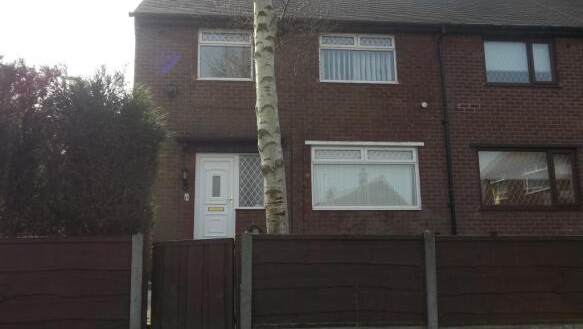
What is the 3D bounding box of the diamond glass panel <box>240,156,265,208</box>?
[{"bbox_3d":[-0.848,0.339,9.639,0.545,1.110,0.060,0,-9,-5],"label":"diamond glass panel"}]

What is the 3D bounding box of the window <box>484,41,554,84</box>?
[{"bbox_3d":[4.988,-2.219,9.933,1.611,0.996,0.100,0,-9,-5],"label":"window"}]

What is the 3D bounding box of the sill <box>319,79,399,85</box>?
[{"bbox_3d":[1.411,-1.718,9.474,1.739,0.055,0.120,0,-9,-5],"label":"sill"}]

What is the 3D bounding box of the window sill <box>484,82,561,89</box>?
[{"bbox_3d":[5.017,-1.696,9.797,1.710,0.091,0.120,0,-9,-5],"label":"window sill"}]

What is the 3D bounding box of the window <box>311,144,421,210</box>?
[{"bbox_3d":[1.505,0.280,9.200,2.224,1.262,0.100,0,-9,-5],"label":"window"}]

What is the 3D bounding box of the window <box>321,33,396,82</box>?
[{"bbox_3d":[1.409,-2.241,9.613,1.654,1.073,0.100,0,-9,-5],"label":"window"}]

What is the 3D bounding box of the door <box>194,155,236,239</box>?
[{"bbox_3d":[-1.578,0.789,9.497,0.850,2.030,0.080,0,-9,-5],"label":"door"}]

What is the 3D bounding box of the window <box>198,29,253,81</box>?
[{"bbox_3d":[-1.363,-2.260,9.365,1.106,1.081,0.100,0,-9,-5],"label":"window"}]

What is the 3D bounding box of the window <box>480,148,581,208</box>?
[{"bbox_3d":[4.982,0.301,9.511,2.192,1.237,0.100,0,-9,-5],"label":"window"}]

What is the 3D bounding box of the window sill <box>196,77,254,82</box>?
[{"bbox_3d":[-1.352,-1.729,9.226,1.158,0.052,0.120,0,-9,-5],"label":"window sill"}]

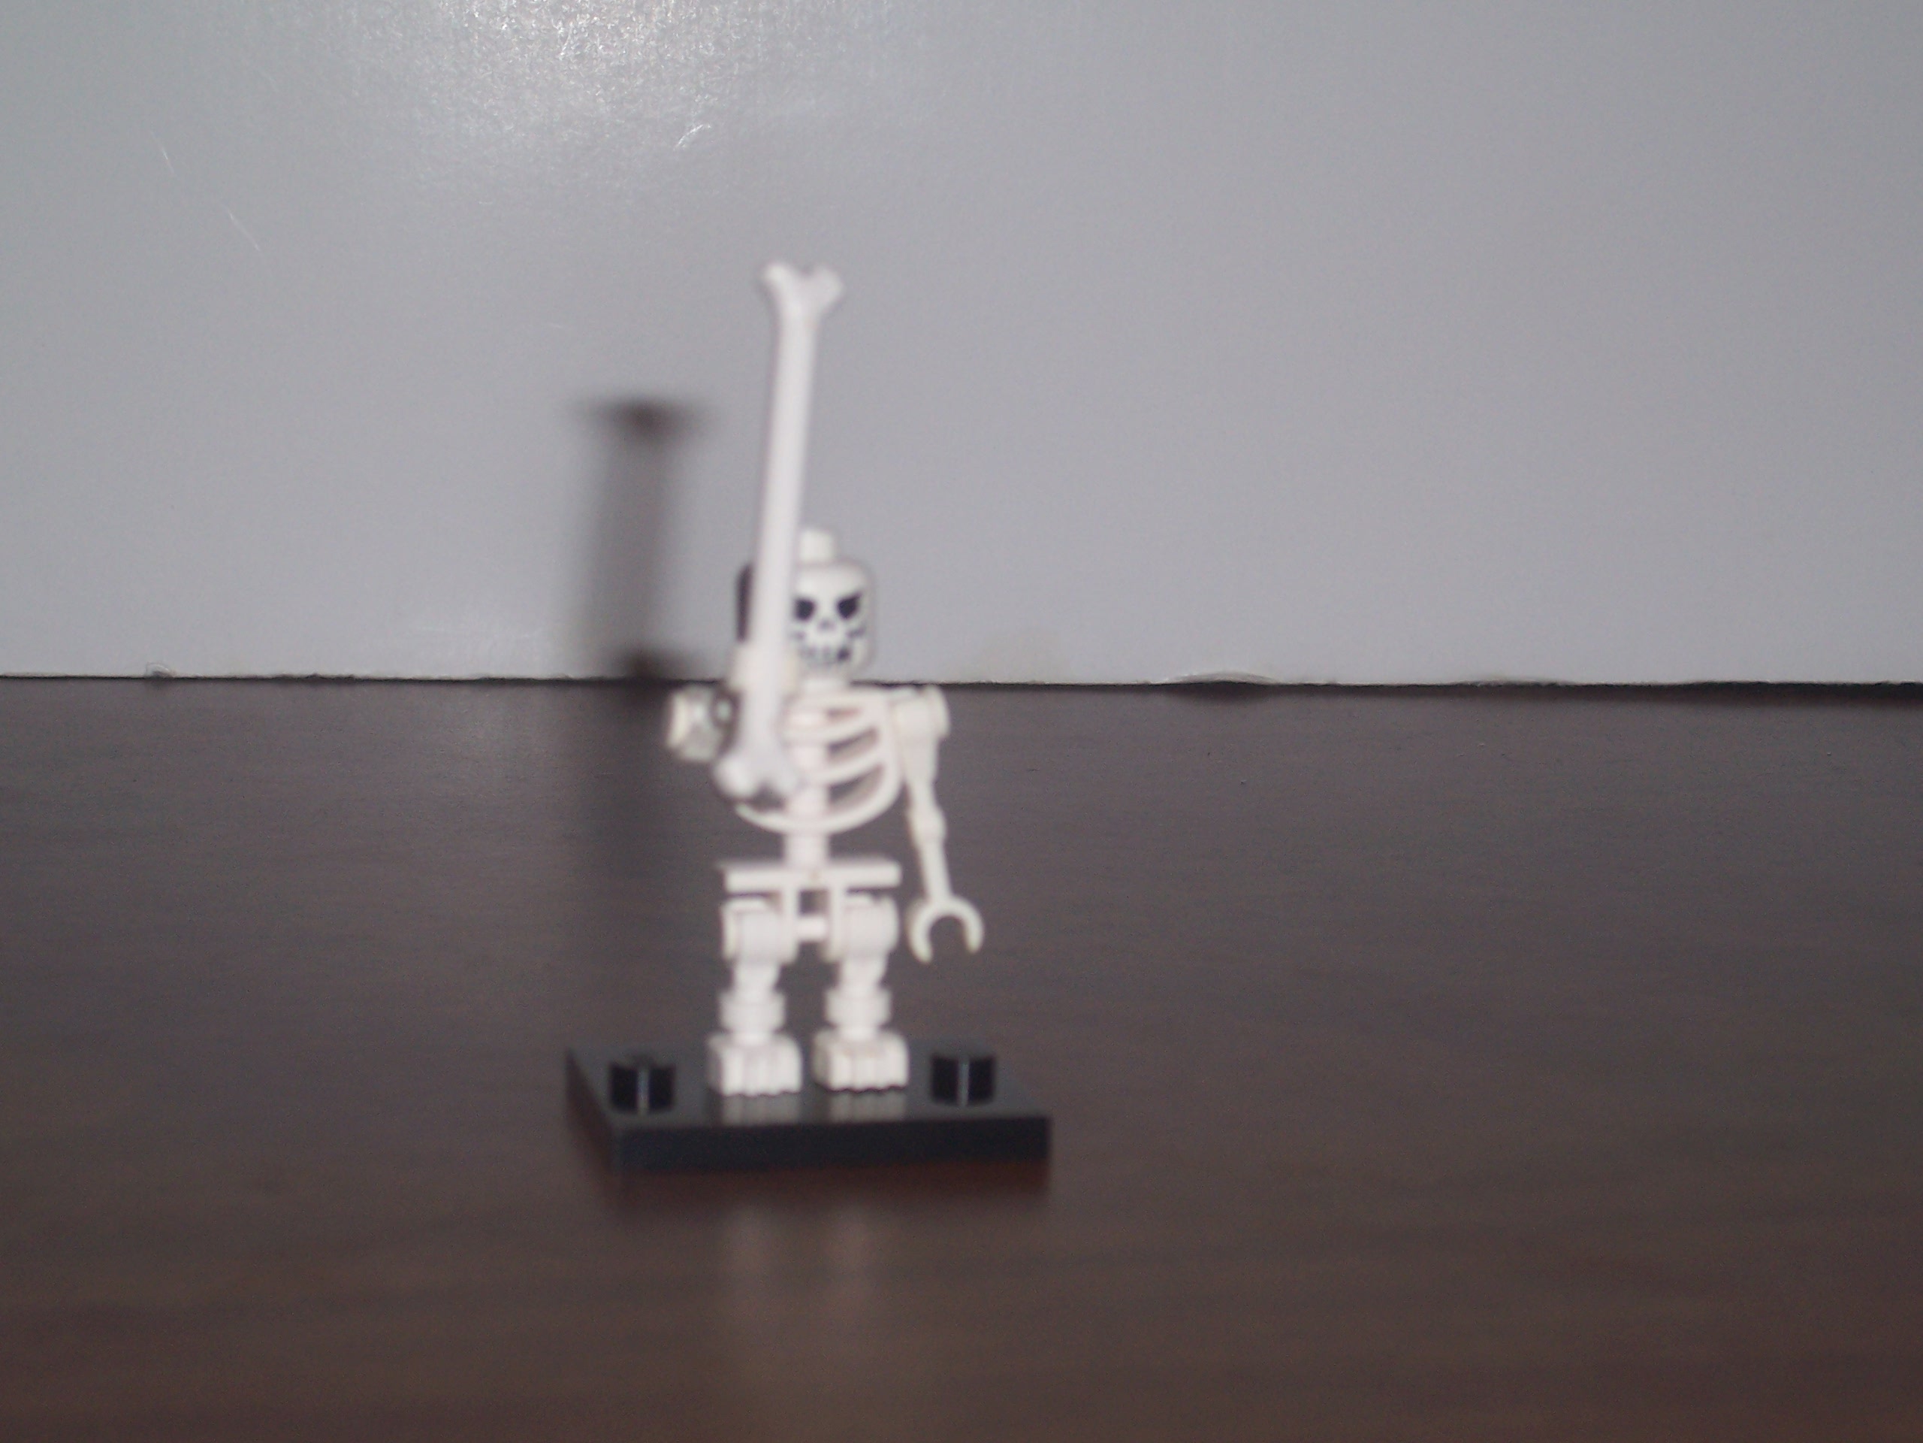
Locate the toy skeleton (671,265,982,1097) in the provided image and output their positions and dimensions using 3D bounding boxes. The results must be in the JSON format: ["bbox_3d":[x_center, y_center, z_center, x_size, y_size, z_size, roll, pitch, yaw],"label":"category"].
[{"bbox_3d":[-0.008,-0.002,0.325,0.024,0.060,0.024,-1,11,-12],"label":"toy skeleton"}]

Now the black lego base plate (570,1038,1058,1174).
[{"bbox_3d":[-0.012,0.027,0.337,0.032,0.005,0.024,-1,11,-12],"label":"black lego base plate"}]

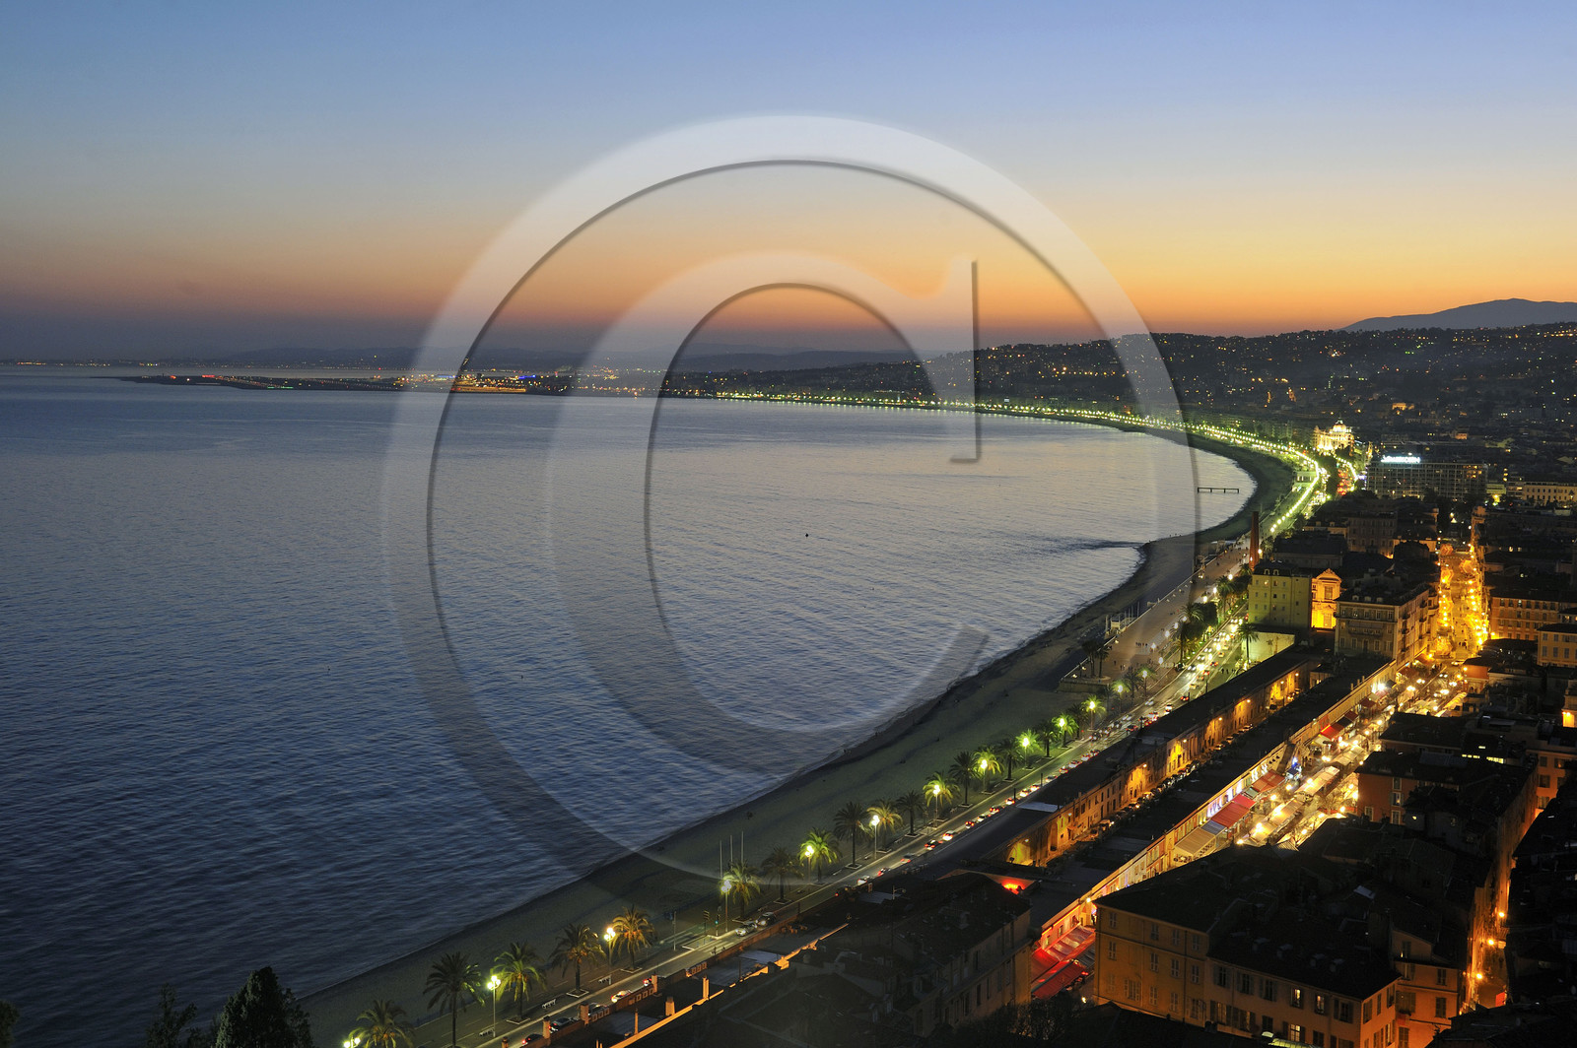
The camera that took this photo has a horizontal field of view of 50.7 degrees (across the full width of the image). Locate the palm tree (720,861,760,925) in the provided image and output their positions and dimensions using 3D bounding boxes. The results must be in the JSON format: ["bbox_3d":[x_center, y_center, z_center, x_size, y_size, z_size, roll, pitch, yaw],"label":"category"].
[{"bbox_3d":[-6.900,56.458,255.320,6.200,9.520,6.200,0,6,0],"label":"palm tree"}]

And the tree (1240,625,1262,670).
[{"bbox_3d":[130.537,34.303,470.079,6.300,11.980,6.300,2,6,16],"label":"tree"}]

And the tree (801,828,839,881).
[{"bbox_3d":[5.407,54.623,274.111,6.400,9.570,6.400,0,6,0],"label":"tree"}]

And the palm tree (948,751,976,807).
[{"bbox_3d":[34.270,49.130,319.620,6.300,10.160,6.300,1,6,6],"label":"palm tree"}]

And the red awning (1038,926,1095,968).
[{"bbox_3d":[40.360,59.570,235.790,3.100,1.800,13.200,4,7,32],"label":"red awning"}]

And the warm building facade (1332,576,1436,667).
[{"bbox_3d":[162.440,28.210,453.260,15.000,25.000,38.000,4,7,33],"label":"warm building facade"}]

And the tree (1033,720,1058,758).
[{"bbox_3d":[56.784,46.757,362.764,5.600,8.200,5.600,0,6,0],"label":"tree"}]

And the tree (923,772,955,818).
[{"bbox_3d":[28.601,50.980,311.962,6.500,9.250,6.500,1,6,5],"label":"tree"}]

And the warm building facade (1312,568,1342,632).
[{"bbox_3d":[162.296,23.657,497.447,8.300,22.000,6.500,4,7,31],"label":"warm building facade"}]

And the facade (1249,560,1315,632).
[{"bbox_3d":[148.510,23.077,497.748,18.000,24.000,11.500,4,7,31],"label":"facade"}]

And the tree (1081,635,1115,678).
[{"bbox_3d":[84.269,36.150,452.864,8.000,11.380,7.500,1,6,11],"label":"tree"}]

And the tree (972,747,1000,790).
[{"bbox_3d":[39.680,48.830,329.180,6.000,8.850,6.000,1,6,7],"label":"tree"}]

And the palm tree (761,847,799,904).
[{"bbox_3d":[-1.065,55.788,264.707,6.300,9.050,6.300,0,6,0],"label":"palm tree"}]

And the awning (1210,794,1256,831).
[{"bbox_3d":[81.124,52.370,303.078,3.200,1.500,18.700,4,7,31],"label":"awning"}]

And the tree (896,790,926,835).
[{"bbox_3d":[22.340,52.220,299.720,5.700,8.010,5.700,0,6,4],"label":"tree"}]

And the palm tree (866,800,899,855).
[{"bbox_3d":[16.946,52.982,292.521,6.100,9.310,6.100,0,6,0],"label":"palm tree"}]

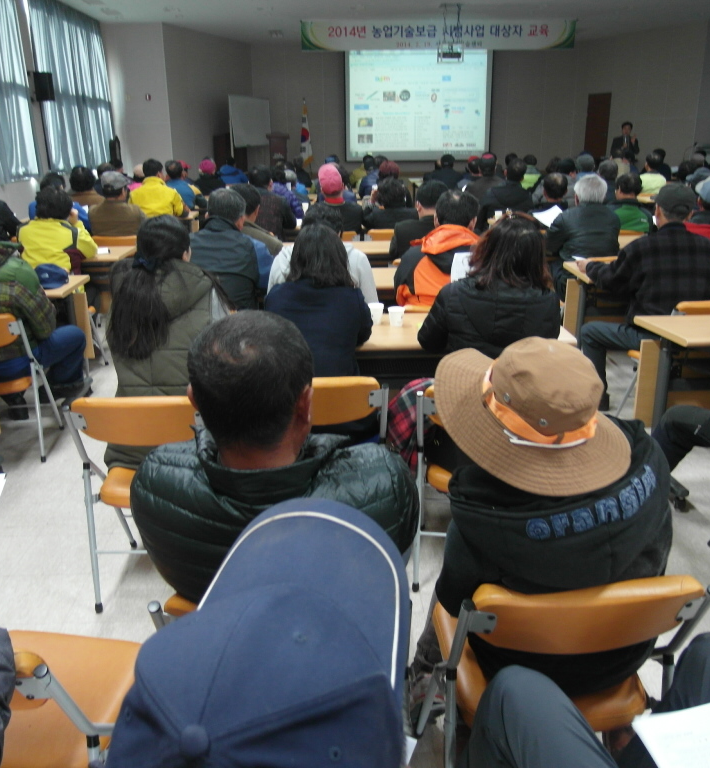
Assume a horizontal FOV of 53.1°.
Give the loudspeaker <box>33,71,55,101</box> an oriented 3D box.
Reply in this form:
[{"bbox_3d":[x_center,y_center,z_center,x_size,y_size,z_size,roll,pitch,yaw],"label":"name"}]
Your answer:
[{"bbox_3d":[-4.437,-4.244,10.145,0.280,0.410,0.280,-12,22,-28],"label":"loudspeaker"}]

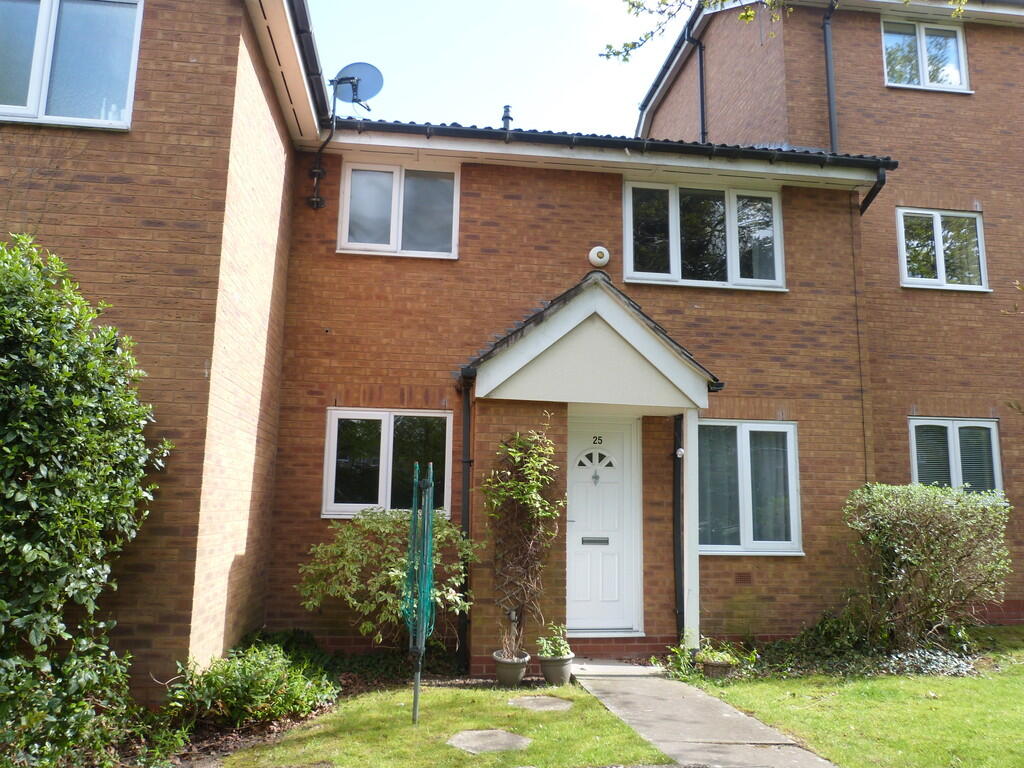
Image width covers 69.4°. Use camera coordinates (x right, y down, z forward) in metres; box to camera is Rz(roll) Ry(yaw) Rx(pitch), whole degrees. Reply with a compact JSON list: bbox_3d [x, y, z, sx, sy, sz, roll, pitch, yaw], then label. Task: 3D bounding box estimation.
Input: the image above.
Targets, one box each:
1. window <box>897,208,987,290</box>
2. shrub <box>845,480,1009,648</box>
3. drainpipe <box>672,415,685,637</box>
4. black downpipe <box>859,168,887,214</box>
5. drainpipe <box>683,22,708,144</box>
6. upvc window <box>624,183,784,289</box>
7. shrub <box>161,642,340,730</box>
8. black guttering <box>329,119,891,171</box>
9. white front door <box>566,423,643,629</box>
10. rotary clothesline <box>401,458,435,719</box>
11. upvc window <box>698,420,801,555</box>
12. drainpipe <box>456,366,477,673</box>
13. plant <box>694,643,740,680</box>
[{"bbox_3d":[5.369,-1.660,9.230,1.180,1.040,0.110,2,-9,-7],"label":"window"},{"bbox_3d":[3.963,1.766,7.048,1.500,1.543,1.100,2,-9,-7],"label":"shrub"},{"bbox_3d":[1.633,1.355,7.190,0.074,2.320,0.090,2,-9,-7],"label":"drainpipe"},{"bbox_3d":[3.865,-2.048,7.946,0.090,0.420,0.450,2,-9,-7],"label":"black downpipe"},{"bbox_3d":[3.038,-4.806,12.221,0.300,2.250,0.100,2,-9,-7],"label":"drainpipe"},{"bbox_3d":[2.030,-1.539,7.801,1.780,1.100,0.110,2,-9,-7],"label":"upvc window"},{"bbox_3d":[-1.574,1.861,4.643,0.950,0.460,0.750,2,-9,-7],"label":"shrub"},{"bbox_3d":[1.148,-2.379,7.466,5.920,0.115,0.125,2,-9,-7],"label":"black guttering"},{"bbox_3d":[0.828,1.366,7.206,0.930,2.113,0.110,2,-9,-7],"label":"white front door"},{"bbox_3d":[-0.646,1.437,5.156,0.230,1.773,0.230,2,-9,-7],"label":"rotary clothesline"},{"bbox_3d":[2.323,1.032,7.414,1.200,1.345,0.120,2,-9,-7],"label":"upvc window"},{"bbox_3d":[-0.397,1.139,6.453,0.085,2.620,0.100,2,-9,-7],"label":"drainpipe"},{"bbox_3d":[1.676,2.263,6.031,0.365,0.281,0.340,2,-9,-7],"label":"plant"}]

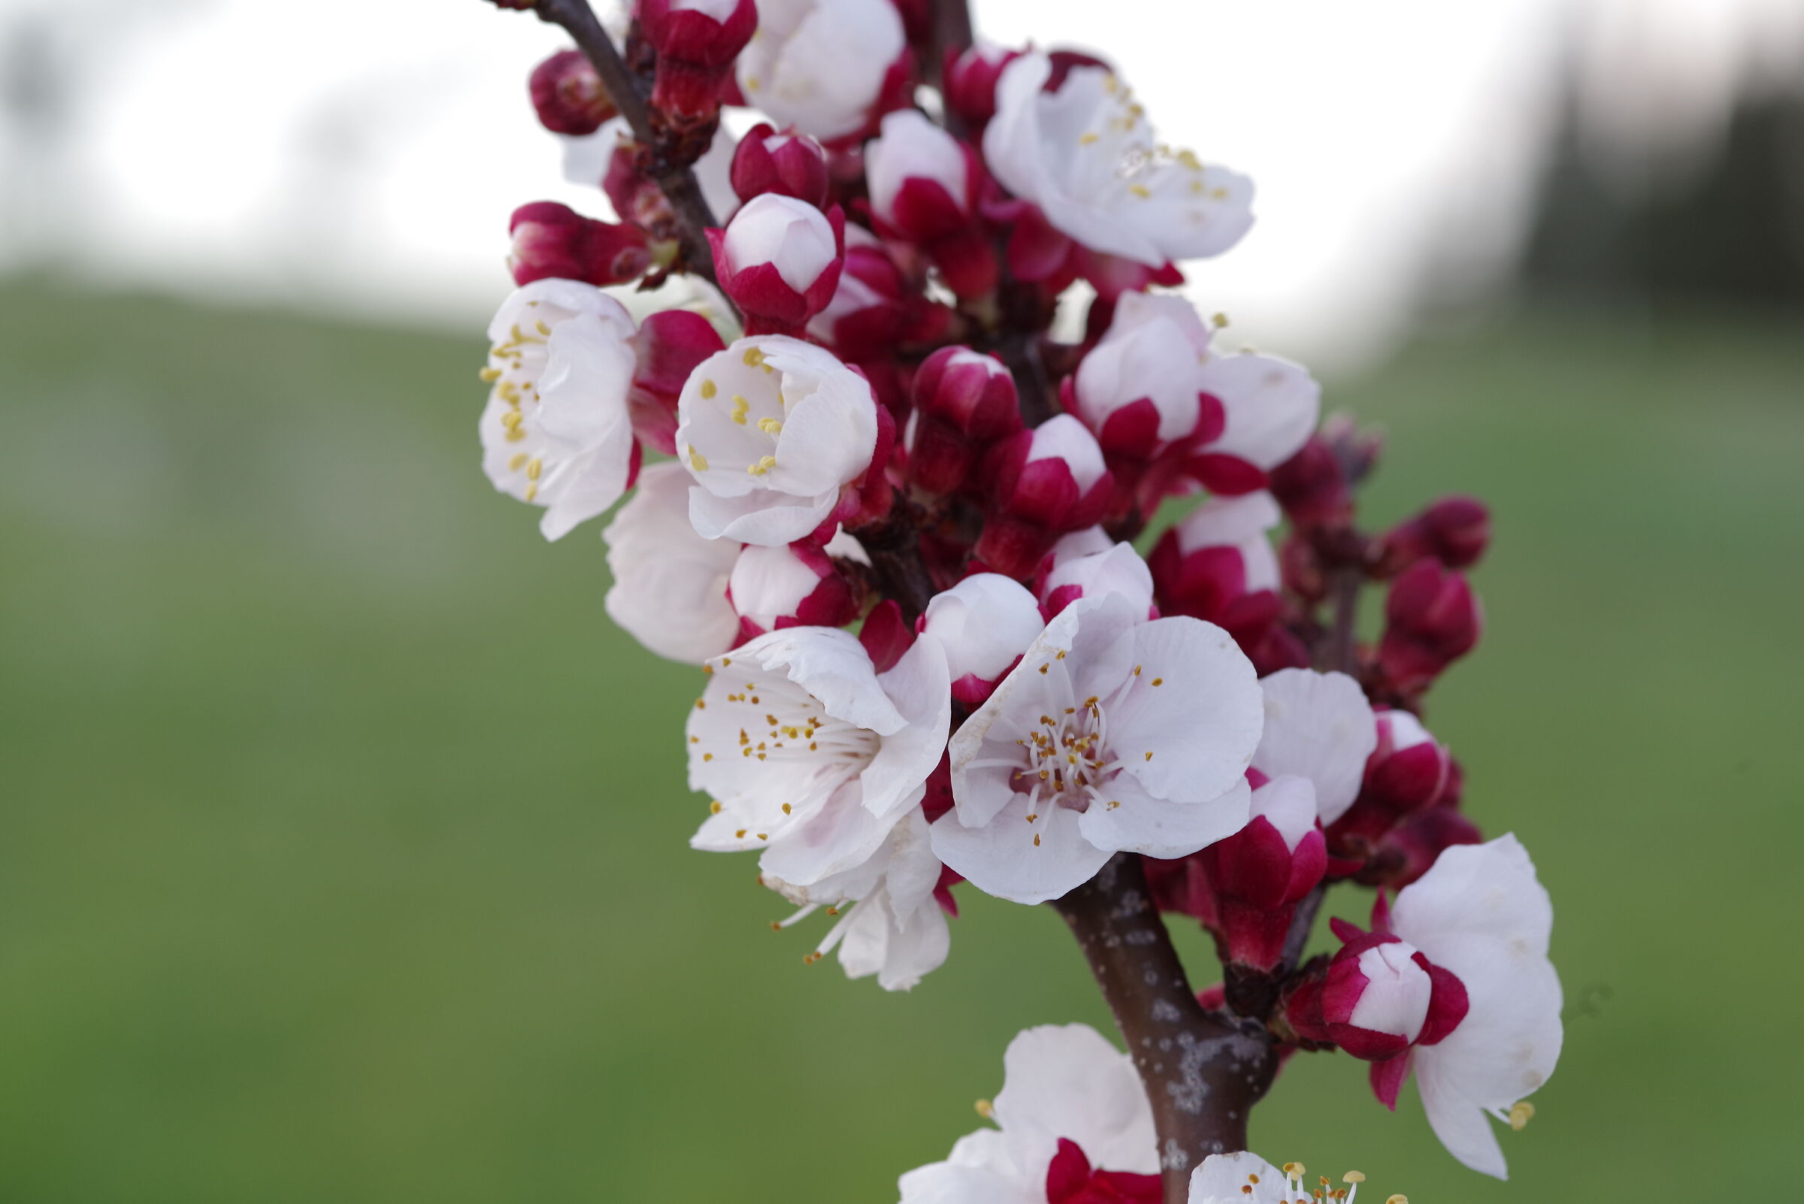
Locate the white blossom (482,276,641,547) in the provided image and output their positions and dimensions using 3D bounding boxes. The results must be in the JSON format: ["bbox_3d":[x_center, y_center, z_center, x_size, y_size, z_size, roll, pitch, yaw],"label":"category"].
[{"bbox_3d":[-0.028,-0.016,0.414,0.010,0.020,0.017,-8,6,-25],"label":"white blossom"}]

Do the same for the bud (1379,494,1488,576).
[{"bbox_3d":[0.048,-0.006,0.455,0.011,0.006,0.006,-28,7,9],"label":"bud"}]

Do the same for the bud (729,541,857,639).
[{"bbox_3d":[-0.009,-0.001,0.405,0.009,0.009,0.012,4,0,41],"label":"bud"}]

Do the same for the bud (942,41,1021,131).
[{"bbox_3d":[0.007,-0.046,0.445,0.008,0.009,0.008,6,6,0],"label":"bud"}]

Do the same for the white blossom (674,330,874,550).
[{"bbox_3d":[-0.010,-0.013,0.412,0.017,0.017,0.017,2,-8,39],"label":"white blossom"}]

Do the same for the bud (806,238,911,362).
[{"bbox_3d":[-0.004,-0.027,0.437,0.011,0.011,0.011,21,11,-28],"label":"bud"}]

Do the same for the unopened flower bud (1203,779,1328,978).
[{"bbox_3d":[0.030,0.022,0.413,0.010,0.016,0.010,8,12,0],"label":"unopened flower bud"}]

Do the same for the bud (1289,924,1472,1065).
[{"bbox_3d":[0.040,0.033,0.423,0.011,0.011,0.015,0,-9,-43],"label":"bud"}]

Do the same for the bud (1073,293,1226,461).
[{"bbox_3d":[0.020,-0.019,0.420,0.011,0.014,0.011,-5,15,0],"label":"bud"}]

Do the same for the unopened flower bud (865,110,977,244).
[{"bbox_3d":[0.002,-0.035,0.419,0.009,0.011,0.009,-12,15,0],"label":"unopened flower bud"}]

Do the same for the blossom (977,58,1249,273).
[{"bbox_3d":[0.018,-0.037,0.418,0.022,0.012,0.023,39,19,20],"label":"blossom"}]

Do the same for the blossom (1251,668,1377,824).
[{"bbox_3d":[0.032,0.012,0.415,0.018,0.018,0.011,3,32,38],"label":"blossom"}]

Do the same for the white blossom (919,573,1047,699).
[{"bbox_3d":[0.007,0.003,0.403,0.010,0.011,0.010,0,43,0],"label":"white blossom"}]

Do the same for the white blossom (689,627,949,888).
[{"bbox_3d":[-0.007,0.013,0.412,0.018,0.021,0.022,-7,5,-30],"label":"white blossom"}]

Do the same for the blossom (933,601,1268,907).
[{"bbox_3d":[0.016,0.012,0.410,0.027,0.025,0.013,0,-9,-7],"label":"blossom"}]

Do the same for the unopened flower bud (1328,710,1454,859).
[{"bbox_3d":[0.041,0.015,0.420,0.009,0.013,0.009,26,15,0],"label":"unopened flower bud"}]

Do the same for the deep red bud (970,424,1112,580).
[{"bbox_3d":[0.011,-0.008,0.409,0.009,0.013,0.009,25,20,0],"label":"deep red bud"}]

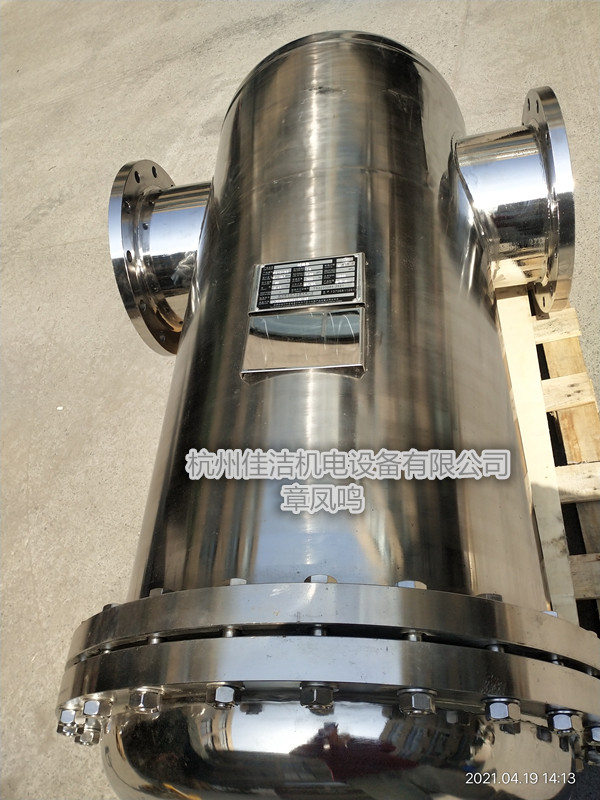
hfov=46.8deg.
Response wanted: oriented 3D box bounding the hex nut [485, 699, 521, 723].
[{"bbox_3d":[0.196,0.302,0.672,0.035,0.031,0.020,-14,52,23],"label":"hex nut"}]

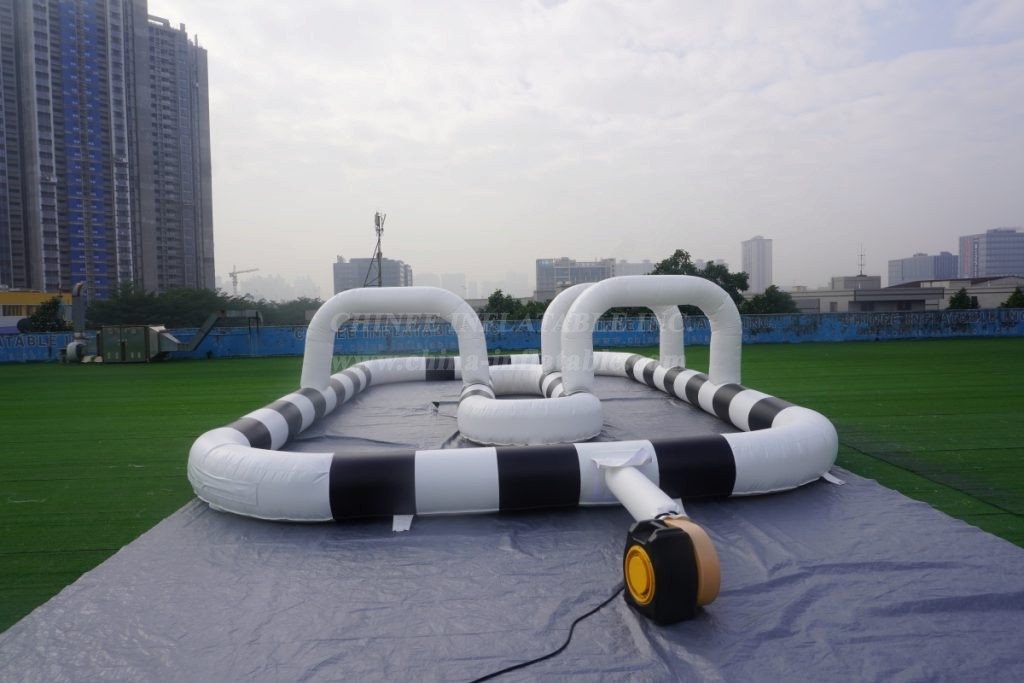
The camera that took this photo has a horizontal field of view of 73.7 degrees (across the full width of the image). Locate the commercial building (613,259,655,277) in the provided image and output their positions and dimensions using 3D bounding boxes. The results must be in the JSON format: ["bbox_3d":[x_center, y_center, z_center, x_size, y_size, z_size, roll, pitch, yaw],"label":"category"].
[{"bbox_3d":[173.550,-74.040,957.720,60.000,75.000,20.000,-1,3,0],"label":"commercial building"}]

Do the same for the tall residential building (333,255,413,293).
[{"bbox_3d":[-108.770,-37.240,538.730,50.000,53.000,50.000,-1,3,0],"label":"tall residential building"}]

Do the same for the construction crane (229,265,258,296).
[{"bbox_3d":[-210.730,-34.360,531.760,4.000,52.000,66.000,-3,3,-38],"label":"construction crane"}]

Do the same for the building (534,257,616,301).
[{"bbox_3d":[55.110,-44.900,598.590,70.000,56.000,32.000,-1,3,0],"label":"building"}]

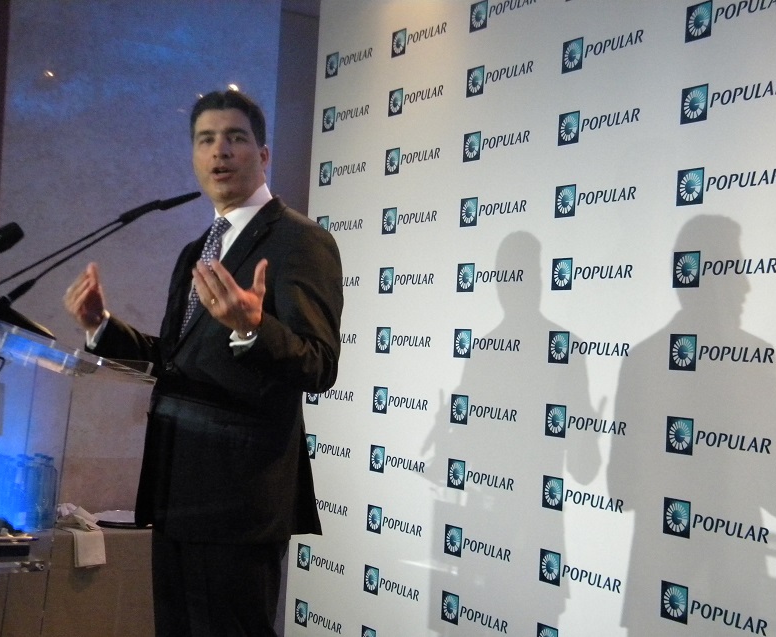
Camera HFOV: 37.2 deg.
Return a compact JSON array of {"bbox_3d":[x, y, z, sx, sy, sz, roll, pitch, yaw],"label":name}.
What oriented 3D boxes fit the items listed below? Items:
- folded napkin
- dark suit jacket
[{"bbox_3d":[-1.099,0.768,4.120,0.140,0.200,0.190,4,-2,-33],"label":"folded napkin"},{"bbox_3d":[-0.379,0.102,2.500,0.360,0.760,0.540,4,-2,-42],"label":"dark suit jacket"}]

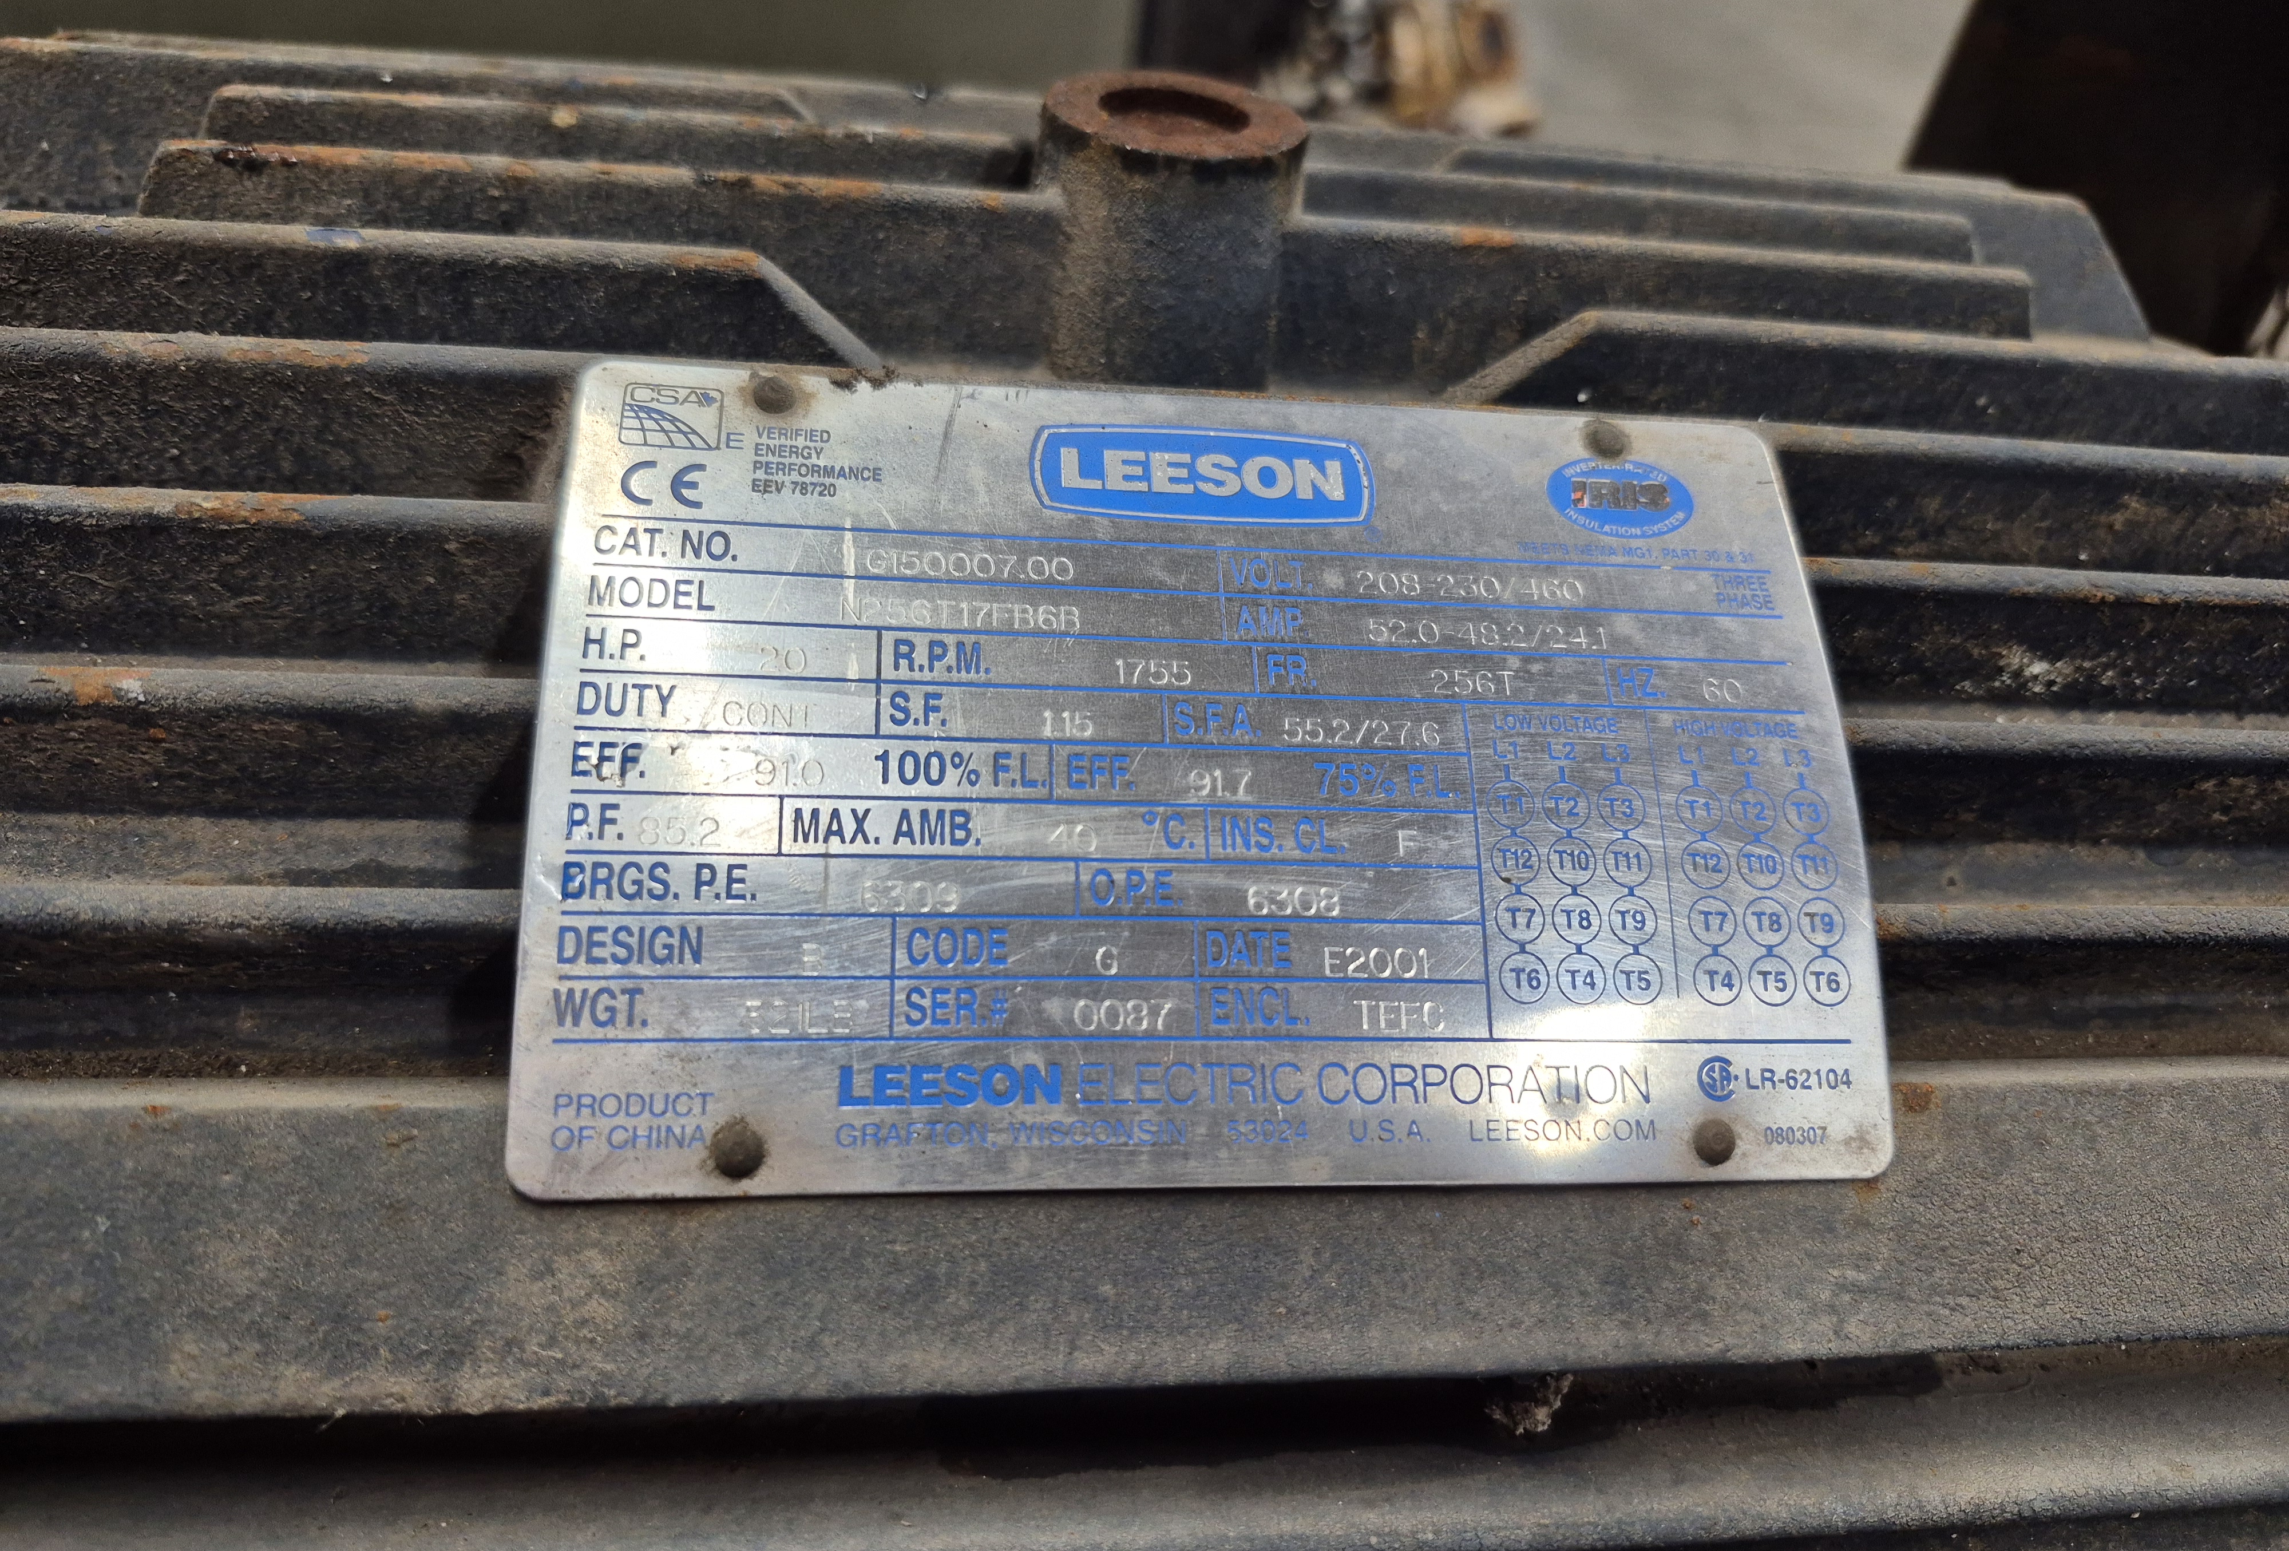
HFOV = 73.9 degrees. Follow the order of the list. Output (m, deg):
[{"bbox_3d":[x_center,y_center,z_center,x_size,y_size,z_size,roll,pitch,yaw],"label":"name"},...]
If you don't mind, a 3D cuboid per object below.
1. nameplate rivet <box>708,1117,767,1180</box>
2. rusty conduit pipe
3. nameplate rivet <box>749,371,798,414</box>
[{"bbox_3d":[-0.034,0.032,0.129,0.004,0.002,0.004,1,83,-8],"label":"nameplate rivet"},{"bbox_3d":[0.002,-0.068,0.194,0.032,0.032,0.032,2,40,-8],"label":"rusty conduit pipe"},{"bbox_3d":[-0.037,-0.039,0.154,0.004,0.002,0.004,1,57,-8],"label":"nameplate rivet"}]

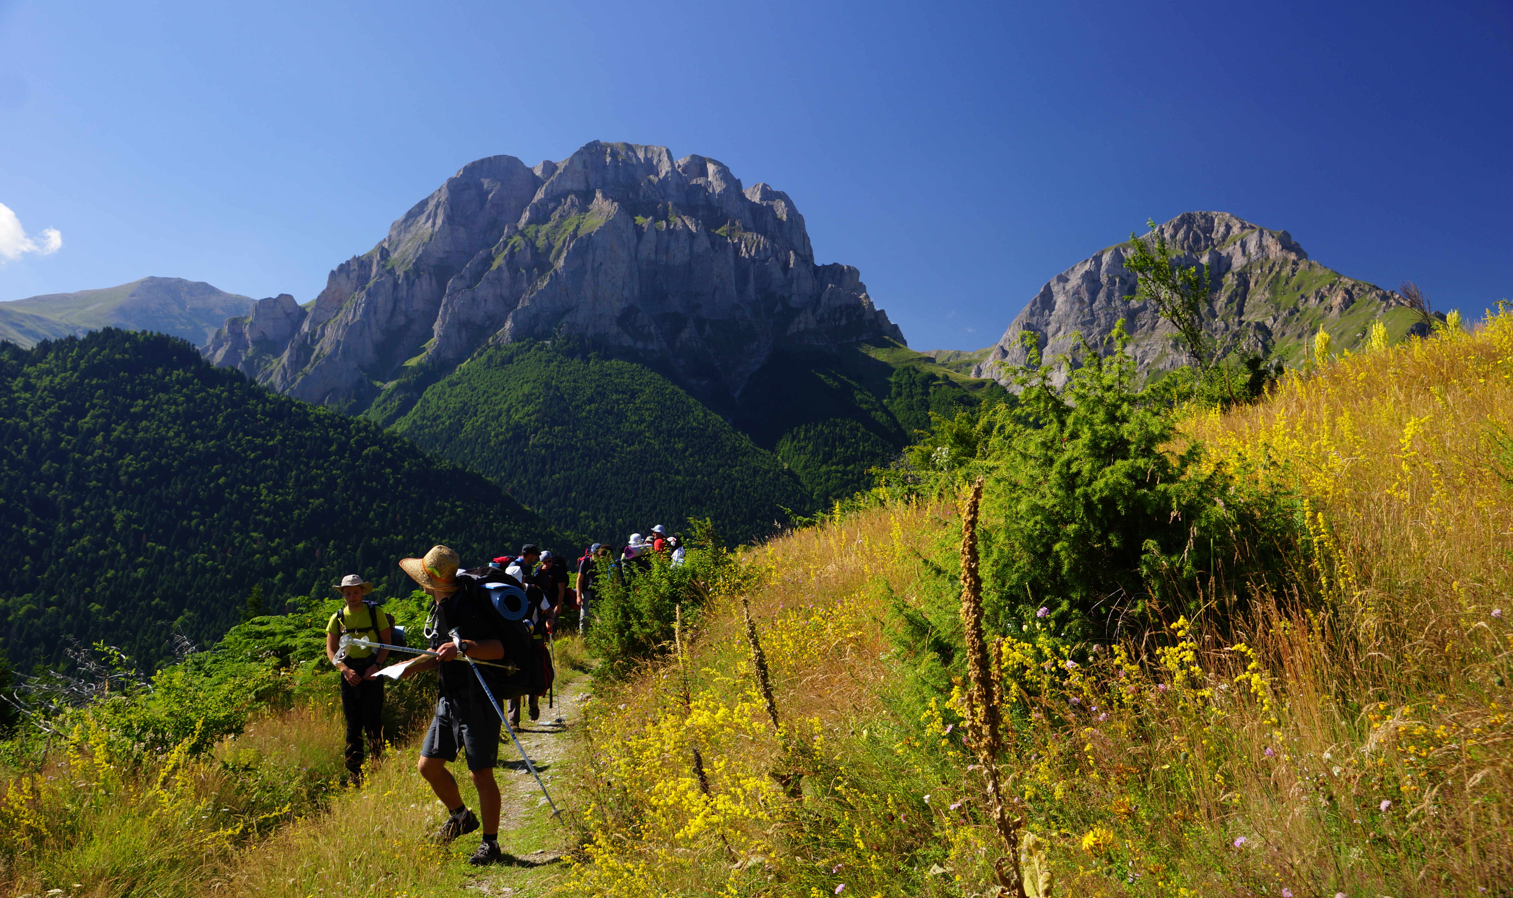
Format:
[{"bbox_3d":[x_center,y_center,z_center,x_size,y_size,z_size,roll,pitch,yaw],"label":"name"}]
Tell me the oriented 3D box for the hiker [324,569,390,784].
[{"bbox_3d":[-3.340,1.950,10.600,0.560,1.800,0.420,0,-3,5],"label":"hiker"}]

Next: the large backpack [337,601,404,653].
[{"bbox_3d":[-3.310,1.560,10.880,0.460,0.580,0.320,0,-3,5],"label":"large backpack"}]

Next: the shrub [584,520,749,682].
[{"bbox_3d":[-1.210,2.000,17.000,2.000,2.100,1.800,0,-3,-4],"label":"shrub"}]

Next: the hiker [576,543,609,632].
[{"bbox_3d":[-2.570,2.380,20.200,0.520,1.750,0.420,2,-3,-30],"label":"hiker"}]

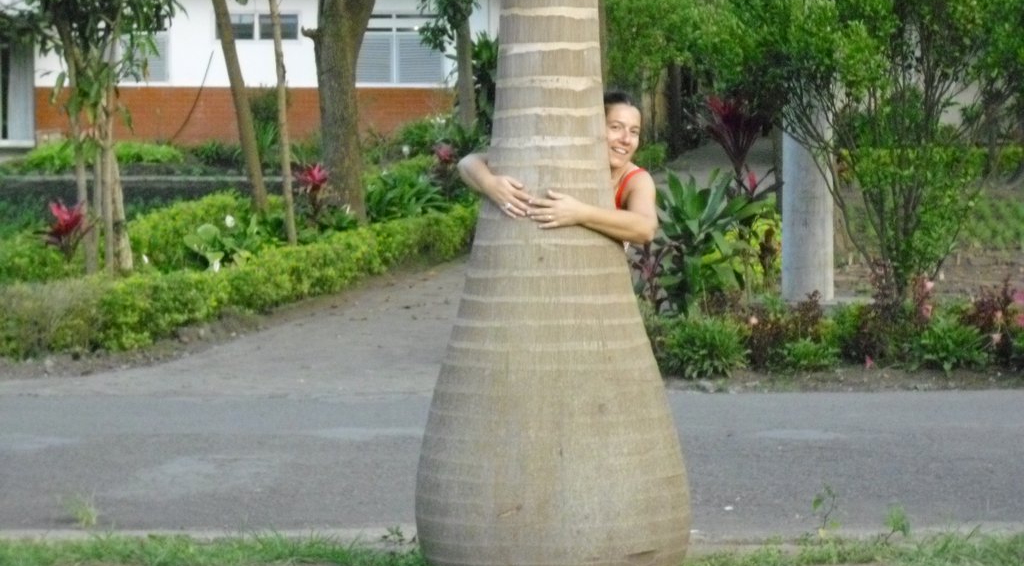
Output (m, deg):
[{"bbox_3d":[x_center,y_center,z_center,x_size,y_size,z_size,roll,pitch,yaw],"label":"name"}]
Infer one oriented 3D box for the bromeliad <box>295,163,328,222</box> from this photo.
[{"bbox_3d":[-1.552,-0.696,26.000,0.249,0.467,0.260,0,4,0],"label":"bromeliad"}]

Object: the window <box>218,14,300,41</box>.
[{"bbox_3d":[-4.110,-4.143,54.200,1.362,0.454,0.100,1,4,8],"label":"window"}]

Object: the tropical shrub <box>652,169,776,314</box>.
[{"bbox_3d":[1.302,-0.267,21.500,0.798,0.926,0.750,0,4,0],"label":"tropical shrub"}]

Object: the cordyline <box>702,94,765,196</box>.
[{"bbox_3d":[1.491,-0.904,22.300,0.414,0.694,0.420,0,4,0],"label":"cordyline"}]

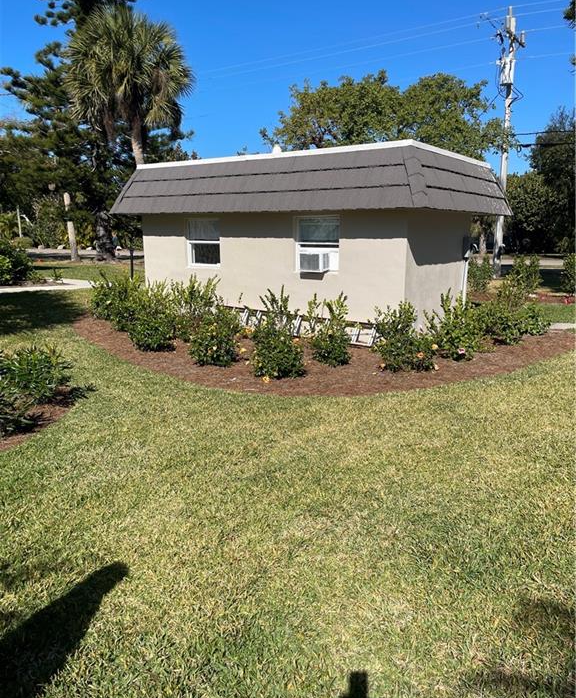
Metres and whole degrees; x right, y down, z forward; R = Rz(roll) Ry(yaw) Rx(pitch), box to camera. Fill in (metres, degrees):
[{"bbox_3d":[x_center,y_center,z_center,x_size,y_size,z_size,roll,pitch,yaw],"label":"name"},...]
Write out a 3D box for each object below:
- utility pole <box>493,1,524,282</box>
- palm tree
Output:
[{"bbox_3d":[7.656,-7.169,20.590,0.900,9.200,0.700,0,12,0],"label":"utility pole"},{"bbox_3d":[-5.180,-6.724,19.548,4.232,9.062,4.147,-3,12,-14],"label":"palm tree"}]

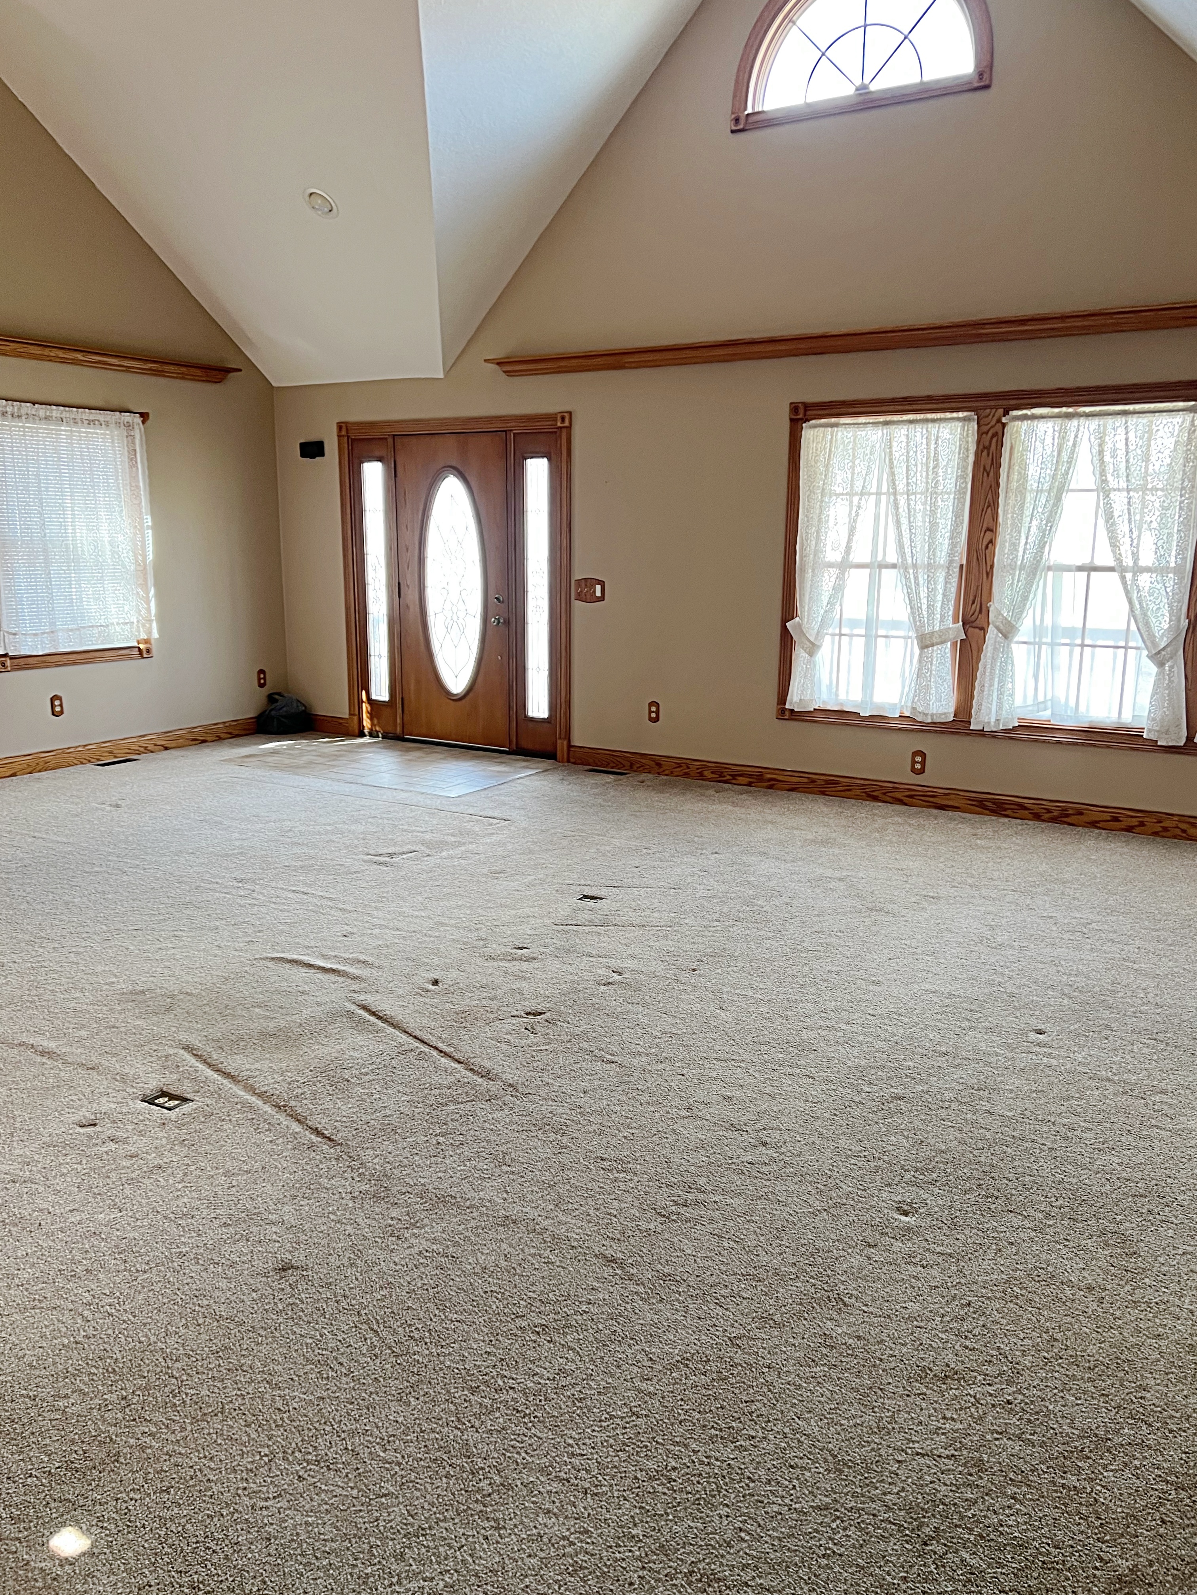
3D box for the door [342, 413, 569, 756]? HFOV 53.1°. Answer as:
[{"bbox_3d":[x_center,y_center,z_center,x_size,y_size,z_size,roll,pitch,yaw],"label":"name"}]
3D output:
[{"bbox_3d":[-0.980,-1.390,8.010,1.870,2.140,0.130,8,14,31],"label":"door"}]

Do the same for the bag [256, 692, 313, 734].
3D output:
[{"bbox_3d":[-2.306,-0.616,8.823,0.370,0.280,0.270,-3,13,-13],"label":"bag"}]

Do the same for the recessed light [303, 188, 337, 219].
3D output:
[{"bbox_3d":[-1.540,-3.324,6.688,0.190,0.040,0.190,8,-22,31],"label":"recessed light"}]

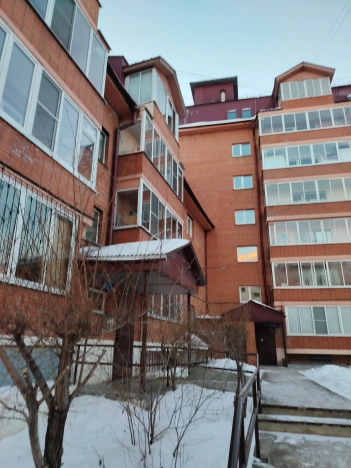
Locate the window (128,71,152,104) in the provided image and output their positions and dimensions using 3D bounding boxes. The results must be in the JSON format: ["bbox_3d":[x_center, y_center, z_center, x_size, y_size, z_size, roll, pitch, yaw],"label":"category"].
[{"bbox_3d":[-1.550,-6.062,13.636,1.254,1.681,0.150,-5,-19,17],"label":"window"}]

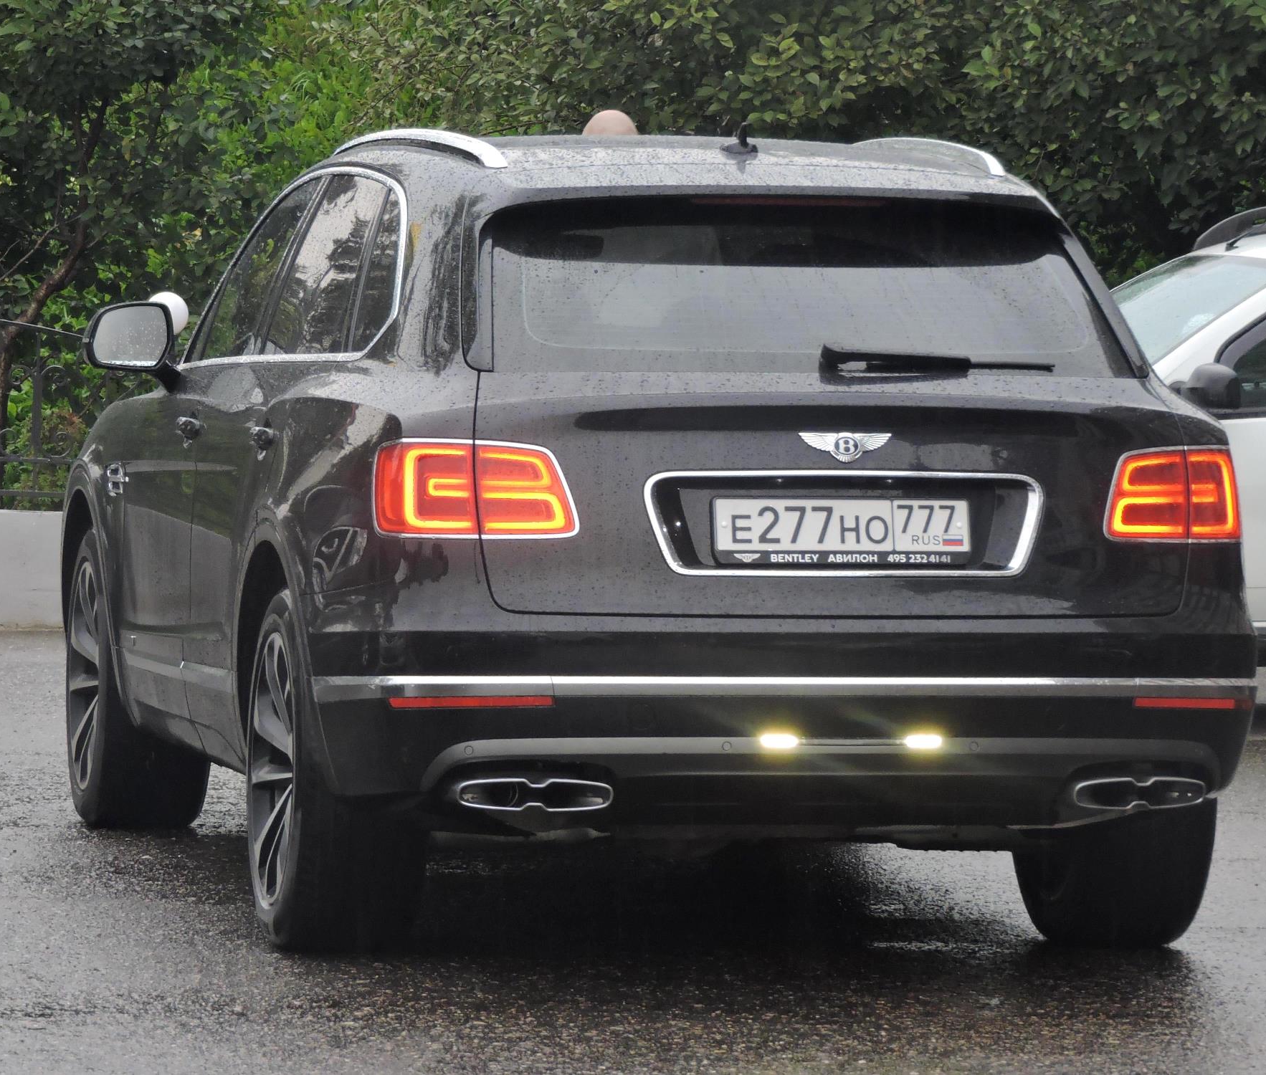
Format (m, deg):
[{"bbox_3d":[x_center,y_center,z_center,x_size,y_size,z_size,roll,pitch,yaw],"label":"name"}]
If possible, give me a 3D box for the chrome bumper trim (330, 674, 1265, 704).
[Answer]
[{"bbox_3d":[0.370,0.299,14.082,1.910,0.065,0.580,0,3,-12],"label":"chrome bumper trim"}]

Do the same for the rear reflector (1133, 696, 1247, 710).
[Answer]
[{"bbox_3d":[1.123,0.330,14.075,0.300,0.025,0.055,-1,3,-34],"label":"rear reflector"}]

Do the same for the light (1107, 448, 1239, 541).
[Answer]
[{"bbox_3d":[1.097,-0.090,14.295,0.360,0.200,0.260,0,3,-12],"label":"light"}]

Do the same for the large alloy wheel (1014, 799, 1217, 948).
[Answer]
[{"bbox_3d":[1.024,0.486,15.249,0.285,0.785,0.785,0,3,-12],"label":"large alloy wheel"}]

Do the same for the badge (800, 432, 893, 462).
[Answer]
[{"bbox_3d":[0.418,-0.178,13.872,0.187,0.063,0.015,0,-9,-12],"label":"badge"}]

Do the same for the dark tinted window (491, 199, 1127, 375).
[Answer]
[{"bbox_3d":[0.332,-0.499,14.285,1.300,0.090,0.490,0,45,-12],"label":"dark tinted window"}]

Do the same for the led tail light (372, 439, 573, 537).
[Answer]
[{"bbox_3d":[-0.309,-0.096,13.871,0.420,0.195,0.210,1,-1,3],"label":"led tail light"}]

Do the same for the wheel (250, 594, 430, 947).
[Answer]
[{"bbox_3d":[-0.635,0.476,14.895,0.285,0.785,0.785,0,3,-12],"label":"wheel"}]

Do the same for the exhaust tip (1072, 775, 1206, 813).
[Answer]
[{"bbox_3d":[1.002,0.508,14.058,0.300,0.068,0.120,0,3,-20],"label":"exhaust tip"}]

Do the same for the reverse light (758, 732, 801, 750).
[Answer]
[{"bbox_3d":[0.289,0.402,13.932,0.083,0.032,0.030,0,3,-12],"label":"reverse light"}]

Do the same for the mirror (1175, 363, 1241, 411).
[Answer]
[{"bbox_3d":[1.715,-0.448,21.000,0.140,0.150,0.240,0,3,-14],"label":"mirror"}]

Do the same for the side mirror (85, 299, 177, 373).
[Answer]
[{"bbox_3d":[-1.195,-0.474,16.699,0.220,0.178,0.140,0,3,-12],"label":"side mirror"}]

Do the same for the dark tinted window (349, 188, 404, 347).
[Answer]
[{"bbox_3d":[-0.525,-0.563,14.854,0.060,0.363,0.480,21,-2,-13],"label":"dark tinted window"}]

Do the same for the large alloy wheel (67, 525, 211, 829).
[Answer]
[{"bbox_3d":[-1.256,0.338,17.822,0.285,0.785,0.785,0,3,-12],"label":"large alloy wheel"}]

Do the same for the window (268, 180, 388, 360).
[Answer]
[{"bbox_3d":[-0.661,-0.592,15.384,0.060,0.410,0.850,17,0,-10],"label":"window"}]

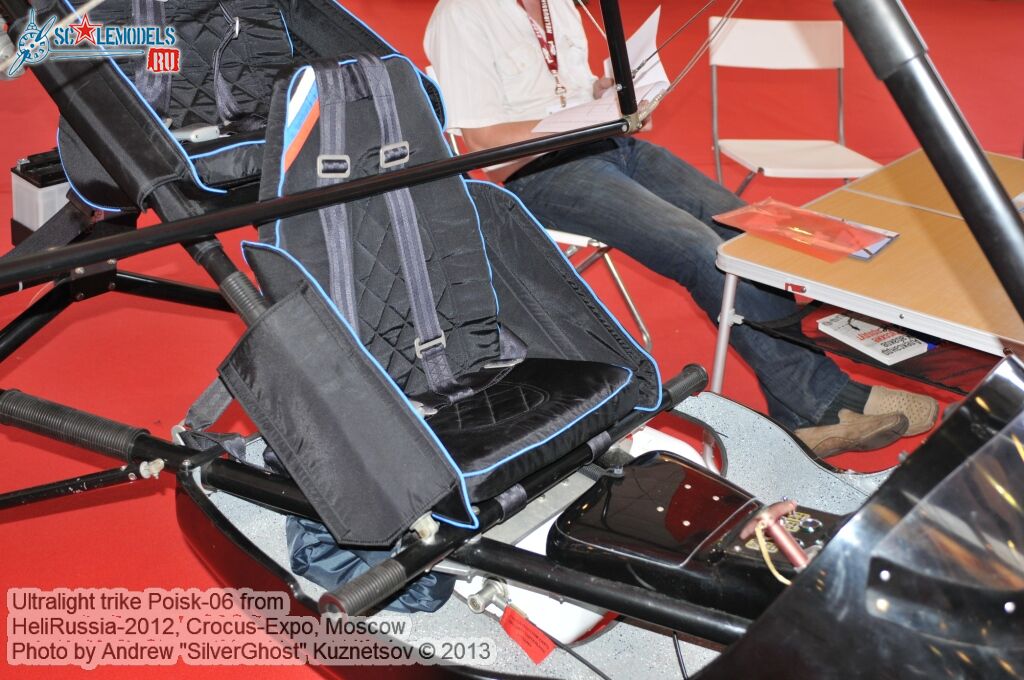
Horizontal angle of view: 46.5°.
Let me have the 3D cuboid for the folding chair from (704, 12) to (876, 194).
[{"bbox_3d":[0.792,-0.484,3.414,0.415,0.775,0.465,-2,25,-11],"label":"folding chair"}]

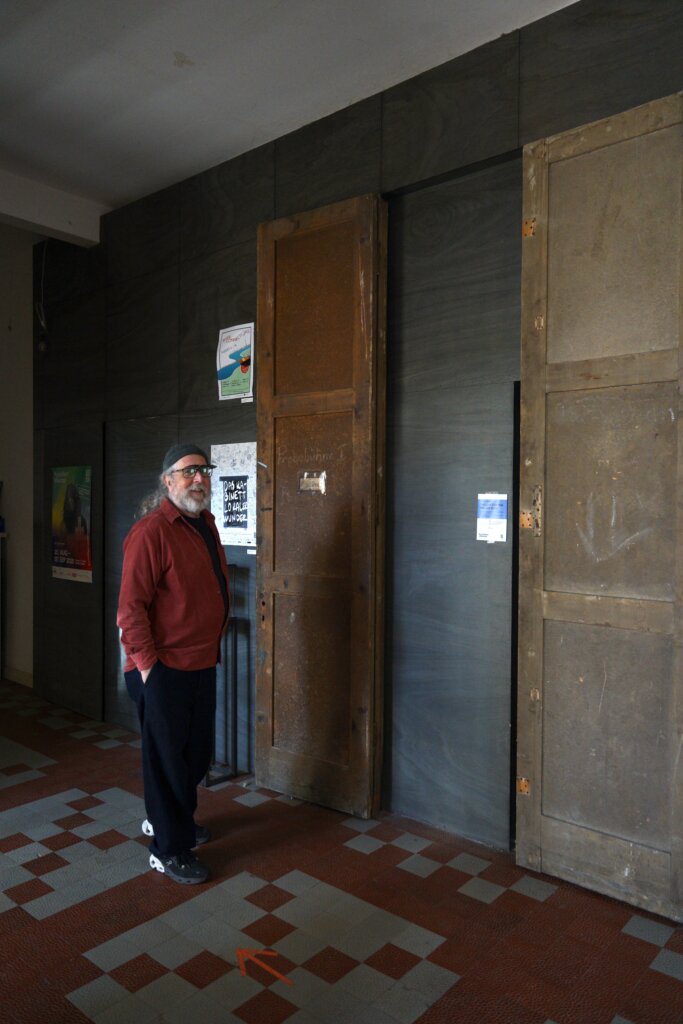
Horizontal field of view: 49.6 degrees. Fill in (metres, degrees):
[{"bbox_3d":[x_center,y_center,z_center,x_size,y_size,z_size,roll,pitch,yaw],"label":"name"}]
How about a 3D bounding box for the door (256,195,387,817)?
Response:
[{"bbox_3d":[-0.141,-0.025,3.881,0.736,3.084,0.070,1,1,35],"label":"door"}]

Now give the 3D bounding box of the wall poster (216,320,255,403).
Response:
[{"bbox_3d":[-0.615,-0.869,4.308,0.297,0.420,0.010,1,1,40],"label":"wall poster"}]

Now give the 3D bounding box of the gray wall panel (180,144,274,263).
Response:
[{"bbox_3d":[-0.680,-1.811,4.378,0.861,0.482,0.030,1,1,40],"label":"gray wall panel"}]

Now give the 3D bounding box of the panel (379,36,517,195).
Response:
[{"bbox_3d":[0.484,-1.800,3.385,0.730,0.489,0.030,1,1,40],"label":"panel"}]

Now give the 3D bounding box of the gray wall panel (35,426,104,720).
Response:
[{"bbox_3d":[-2.058,0.420,5.583,1.038,2.116,0.030,1,1,40],"label":"gray wall panel"}]

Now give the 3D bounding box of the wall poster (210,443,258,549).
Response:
[{"bbox_3d":[-0.631,-0.102,4.332,0.418,0.591,0.010,1,1,40],"label":"wall poster"}]

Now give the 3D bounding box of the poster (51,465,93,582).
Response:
[{"bbox_3d":[-2.019,0.087,5.519,0.573,0.848,0.010,1,1,40],"label":"poster"}]

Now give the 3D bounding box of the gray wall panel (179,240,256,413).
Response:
[{"bbox_3d":[-0.683,-1.089,4.390,0.861,0.962,0.030,1,1,40],"label":"gray wall panel"}]

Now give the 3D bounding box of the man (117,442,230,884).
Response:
[{"bbox_3d":[-0.719,0.616,3.296,0.500,1.815,0.540,1,1,19],"label":"man"}]

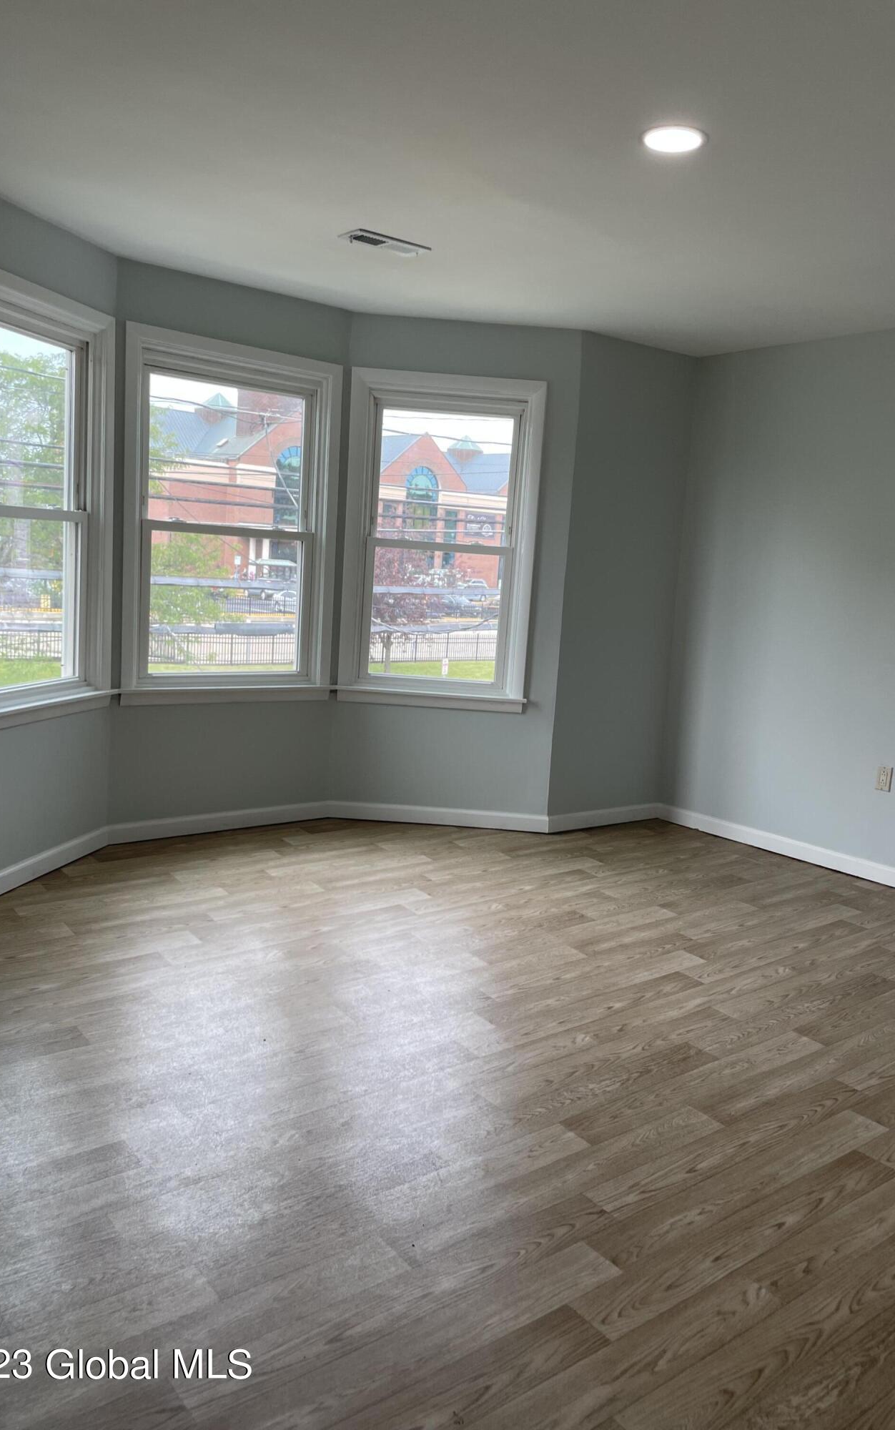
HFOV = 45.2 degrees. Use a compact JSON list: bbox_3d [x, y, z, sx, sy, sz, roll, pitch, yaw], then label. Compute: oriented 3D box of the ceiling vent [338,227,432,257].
[{"bbox_3d":[-0.225,-1.700,3.891,0.305,0.020,0.152,-3,10,-38],"label":"ceiling vent"}]

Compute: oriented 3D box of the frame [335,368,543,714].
[{"bbox_3d":[-0.037,-0.835,5.210,0.913,1.580,0.100,4,8,0],"label":"frame"}]

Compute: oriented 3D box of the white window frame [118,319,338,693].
[{"bbox_3d":[-0.970,-0.843,4.851,1.050,1.580,0.100,-3,10,-38],"label":"white window frame"}]

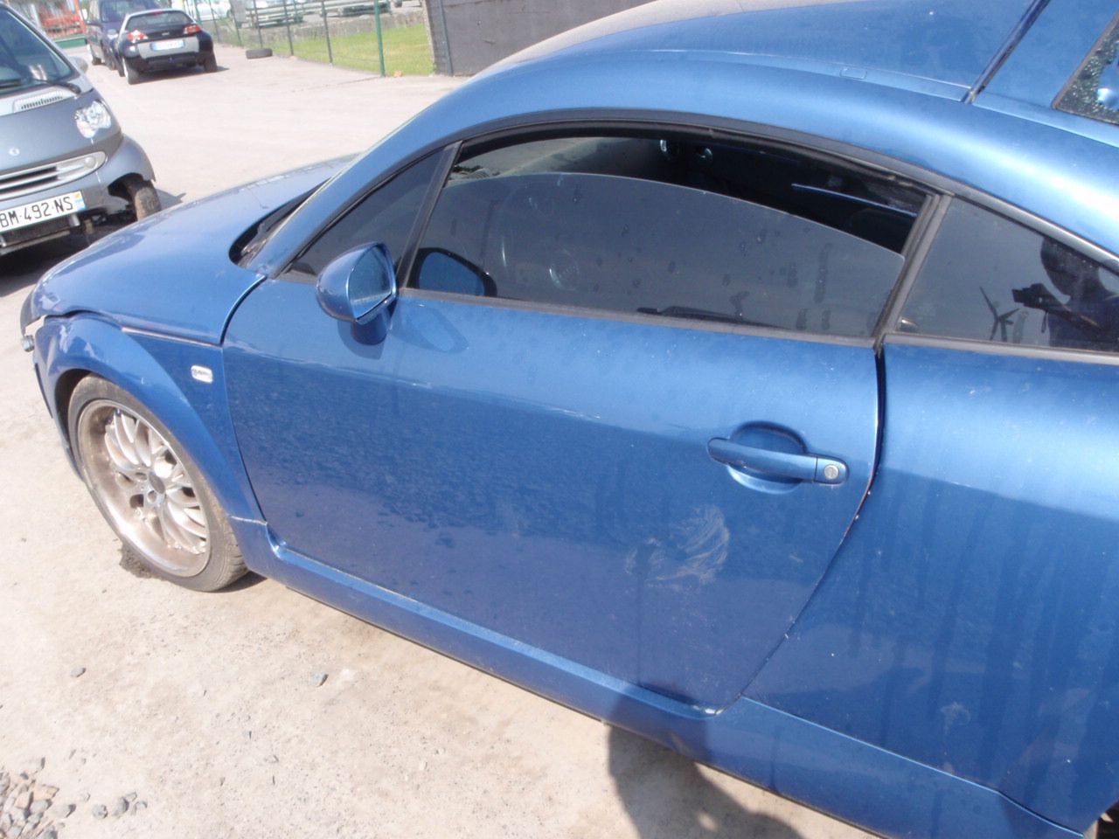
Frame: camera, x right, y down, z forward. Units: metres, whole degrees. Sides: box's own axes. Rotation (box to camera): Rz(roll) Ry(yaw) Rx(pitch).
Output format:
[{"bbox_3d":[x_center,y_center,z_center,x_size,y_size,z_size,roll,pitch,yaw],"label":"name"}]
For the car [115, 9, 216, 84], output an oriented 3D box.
[{"bbox_3d":[-7.739,-7.295,17.528,1.615,1.192,3.427,-16,29,-22],"label":"car"}]

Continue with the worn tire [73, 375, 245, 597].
[{"bbox_3d":[-0.979,0.136,2.349,0.635,0.635,0.225,13,31,31],"label":"worn tire"}]

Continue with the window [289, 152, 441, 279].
[{"bbox_3d":[-0.381,-0.388,1.723,0.350,0.270,0.030,14,5,34],"label":"window"}]

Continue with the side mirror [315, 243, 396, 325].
[{"bbox_3d":[-0.366,-0.242,1.604,0.130,0.135,0.165,13,31,31],"label":"side mirror"}]

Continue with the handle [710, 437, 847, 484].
[{"bbox_3d":[0.296,0.058,1.241,0.200,0.042,0.043,13,31,31],"label":"handle"}]

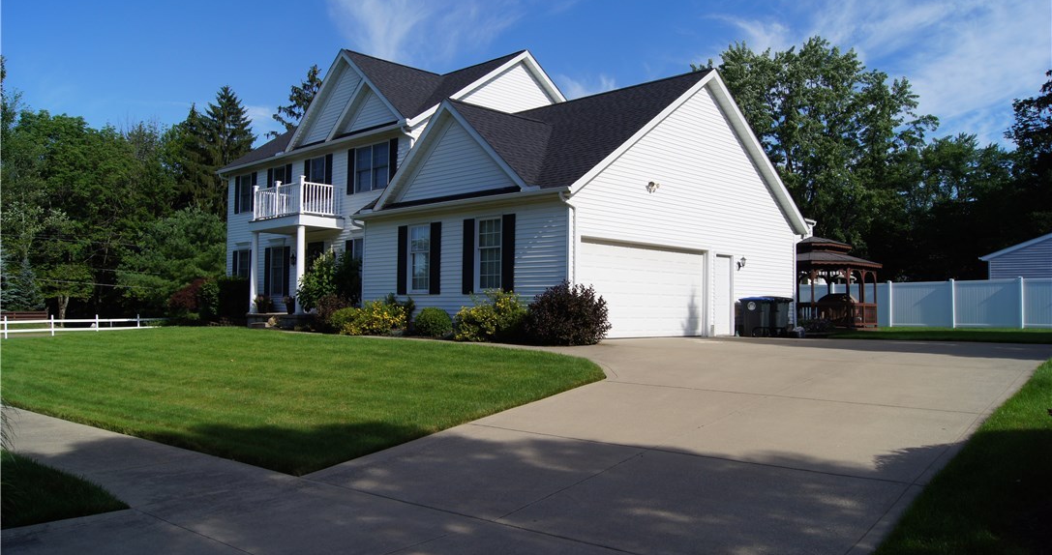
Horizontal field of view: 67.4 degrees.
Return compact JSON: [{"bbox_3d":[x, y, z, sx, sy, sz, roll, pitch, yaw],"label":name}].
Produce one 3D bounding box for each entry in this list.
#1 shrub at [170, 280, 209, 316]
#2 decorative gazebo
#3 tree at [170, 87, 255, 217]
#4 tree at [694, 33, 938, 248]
[{"bbox_3d":[-12.831,0.843,29.969,1.500,1.576,1.400,2,-2,-23],"label":"shrub"},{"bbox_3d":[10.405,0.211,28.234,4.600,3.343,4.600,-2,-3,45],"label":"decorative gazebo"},{"bbox_3d":[-21.645,-5.425,54.685,6.300,15.843,6.200,2,-2,-22],"label":"tree"},{"bbox_3d":[16.956,-5.761,45.671,13.500,16.567,12.500,0,-2,20],"label":"tree"}]

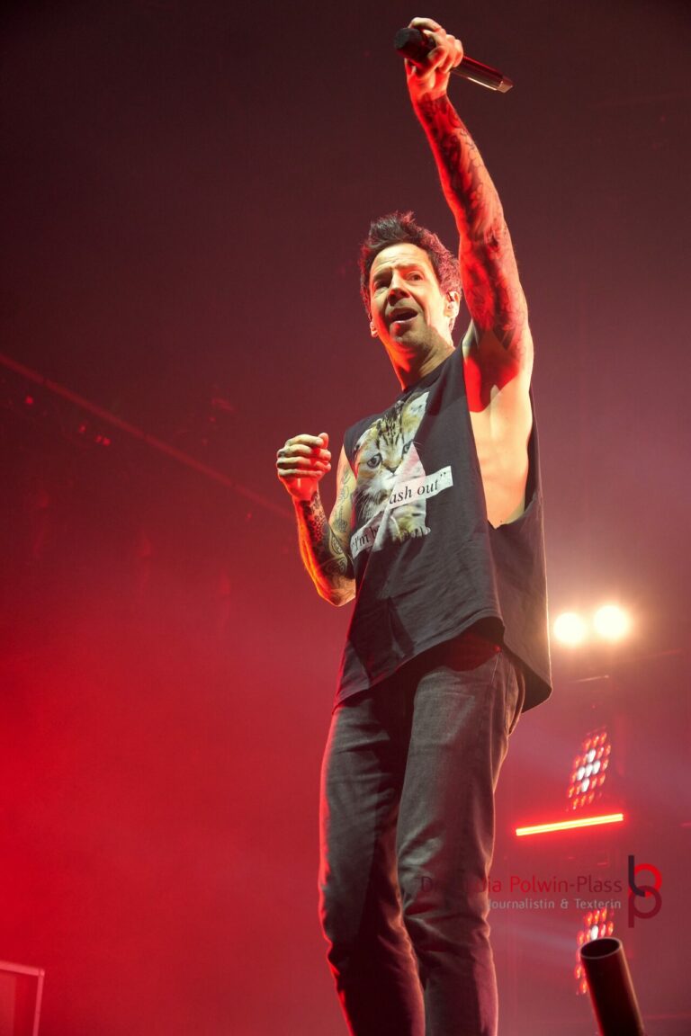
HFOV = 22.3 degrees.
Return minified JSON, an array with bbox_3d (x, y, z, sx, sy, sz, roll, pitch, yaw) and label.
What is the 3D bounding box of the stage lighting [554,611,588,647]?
[{"bbox_3d":[1.547,0.766,12.100,0.240,0.240,0.240,-4,-10,11],"label":"stage lighting"}]

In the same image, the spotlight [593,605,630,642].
[{"bbox_3d":[1.802,0.710,11.900,0.260,0.260,0.240,-4,-10,11],"label":"spotlight"}]

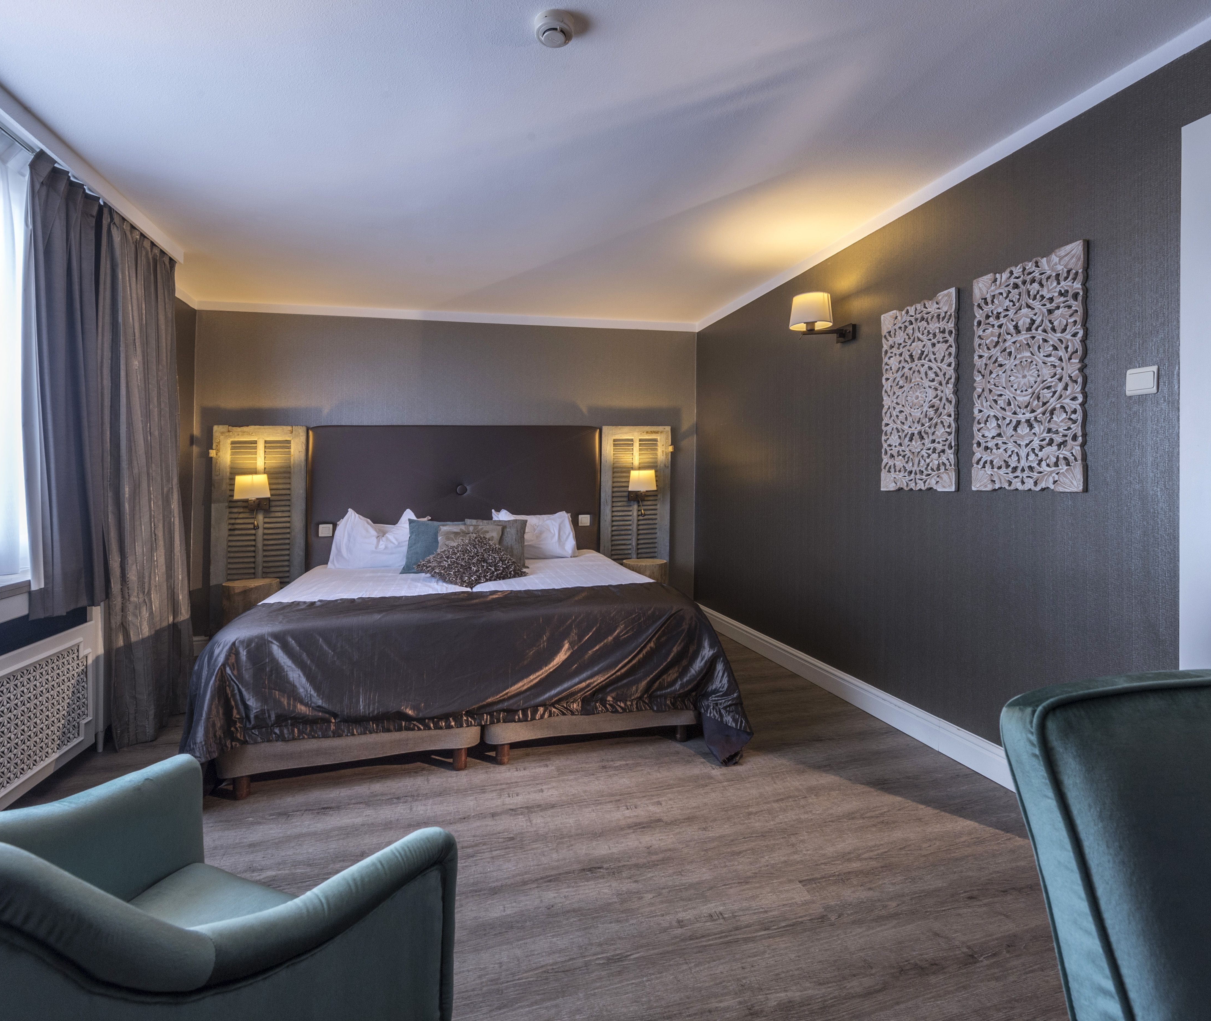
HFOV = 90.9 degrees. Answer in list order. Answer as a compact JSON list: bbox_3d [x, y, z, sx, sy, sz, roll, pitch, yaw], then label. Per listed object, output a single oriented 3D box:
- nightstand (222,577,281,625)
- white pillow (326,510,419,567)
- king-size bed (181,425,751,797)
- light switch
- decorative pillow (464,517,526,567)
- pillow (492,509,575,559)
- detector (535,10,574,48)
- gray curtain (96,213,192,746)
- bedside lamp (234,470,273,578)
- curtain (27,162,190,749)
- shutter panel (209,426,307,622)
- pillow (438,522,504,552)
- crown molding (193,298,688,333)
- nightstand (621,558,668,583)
[{"bbox_3d":[-2.230,0.741,3.765,0.370,0.540,0.360,-1,2,-15],"label":"nightstand"},{"bbox_3d":[-1.475,0.186,3.853,0.580,0.390,0.170,-1,-23,-15],"label":"white pillow"},{"bbox_3d":[-0.707,0.214,3.243,2.070,1.500,2.150,-1,2,-15],"label":"king-size bed"},{"bbox_3d":[1.587,-0.383,1.762,0.014,0.081,0.081,-1,2,-15],"label":"light switch"},{"bbox_3d":[-0.693,0.214,3.808,0.400,0.380,0.130,-1,-36,-15],"label":"decorative pillow"},{"bbox_3d":[-0.495,0.167,4.144,0.570,0.370,0.160,-1,-26,-15],"label":"pillow"},{"bbox_3d":[-0.140,-1.325,1.640,0.106,0.052,0.106,0,2,0],"label":"detector"},{"bbox_3d":[-2.024,-0.106,2.665,0.140,2.160,0.600,-1,2,-15],"label":"gray curtain"},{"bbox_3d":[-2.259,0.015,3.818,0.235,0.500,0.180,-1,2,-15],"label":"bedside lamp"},{"bbox_3d":[-2.099,-0.109,2.633,0.200,2.280,1.000,-1,2,-15],"label":"curtain"},{"bbox_3d":[-2.232,0.189,3.850,0.550,1.480,0.050,-1,0,-15],"label":"shutter panel"},{"bbox_3d":[-0.785,0.223,3.472,0.380,0.360,0.120,-1,-36,-15],"label":"pillow"},{"bbox_3d":[-0.946,-1.385,4.278,3.500,0.055,0.055,-2,3,-15],"label":"crown molding"},{"bbox_3d":[0.290,0.647,4.373,0.305,0.525,0.305,-1,2,-15],"label":"nightstand"}]

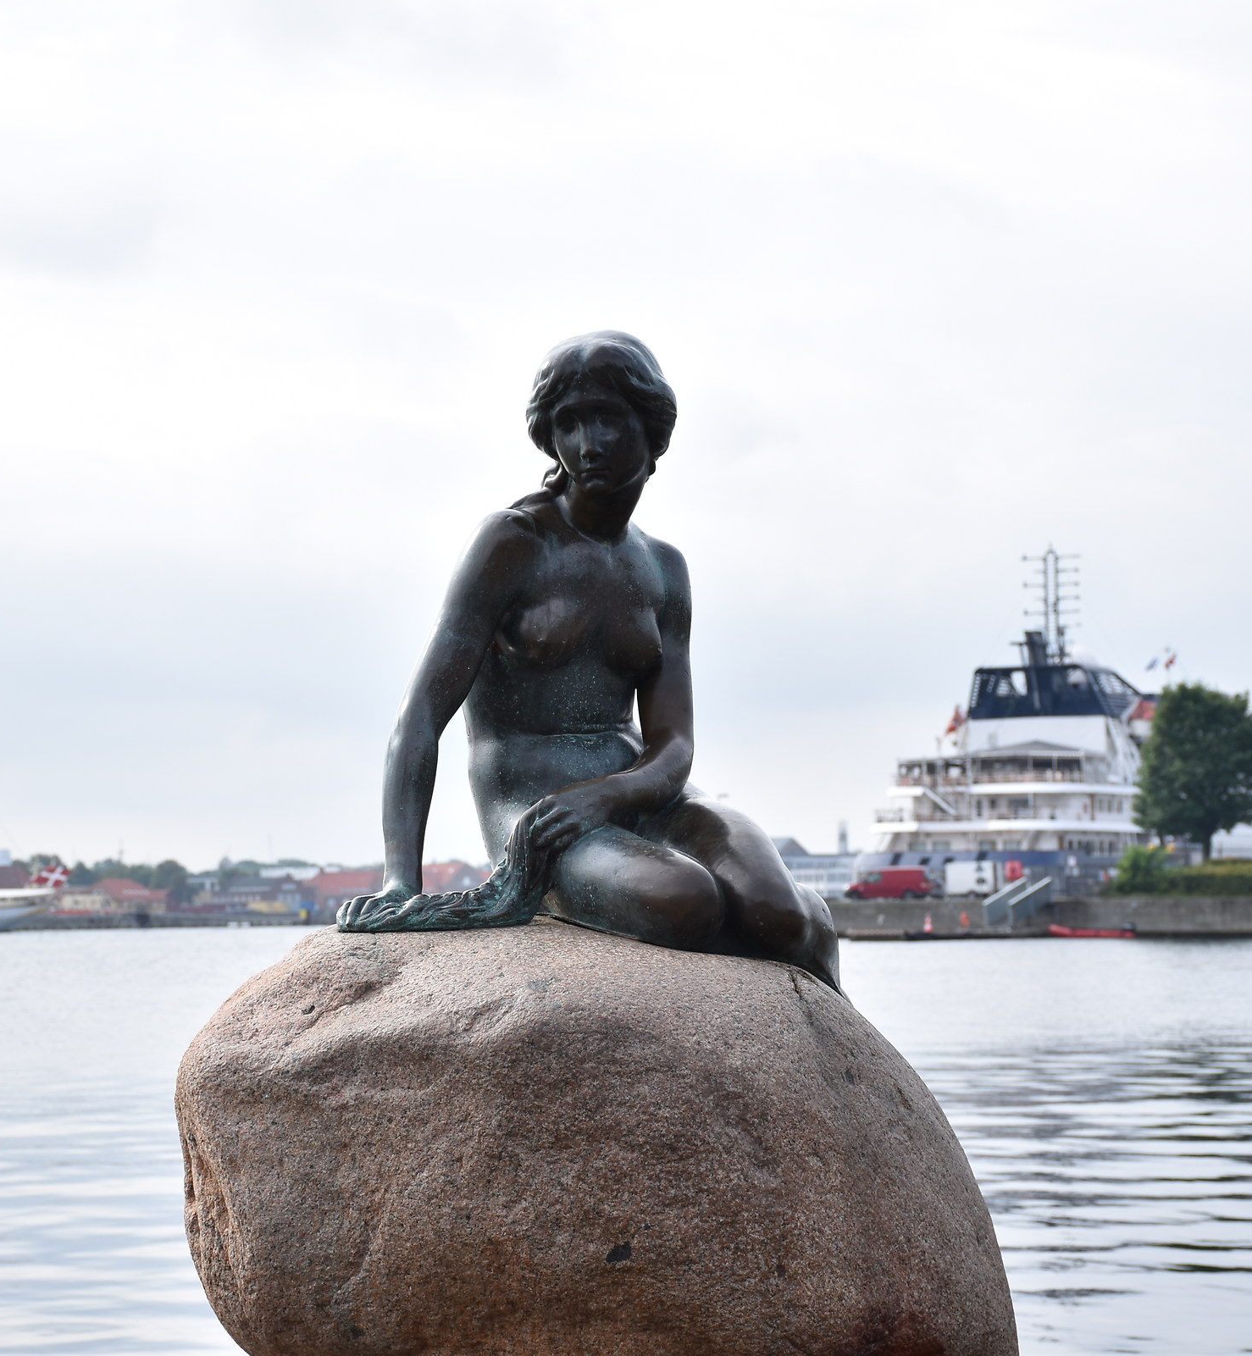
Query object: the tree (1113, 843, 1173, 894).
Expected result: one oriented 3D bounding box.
[{"bbox_3d":[32.546,11.999,256.000,3.800,3.300,3.700,0,-3,0],"label":"tree"}]

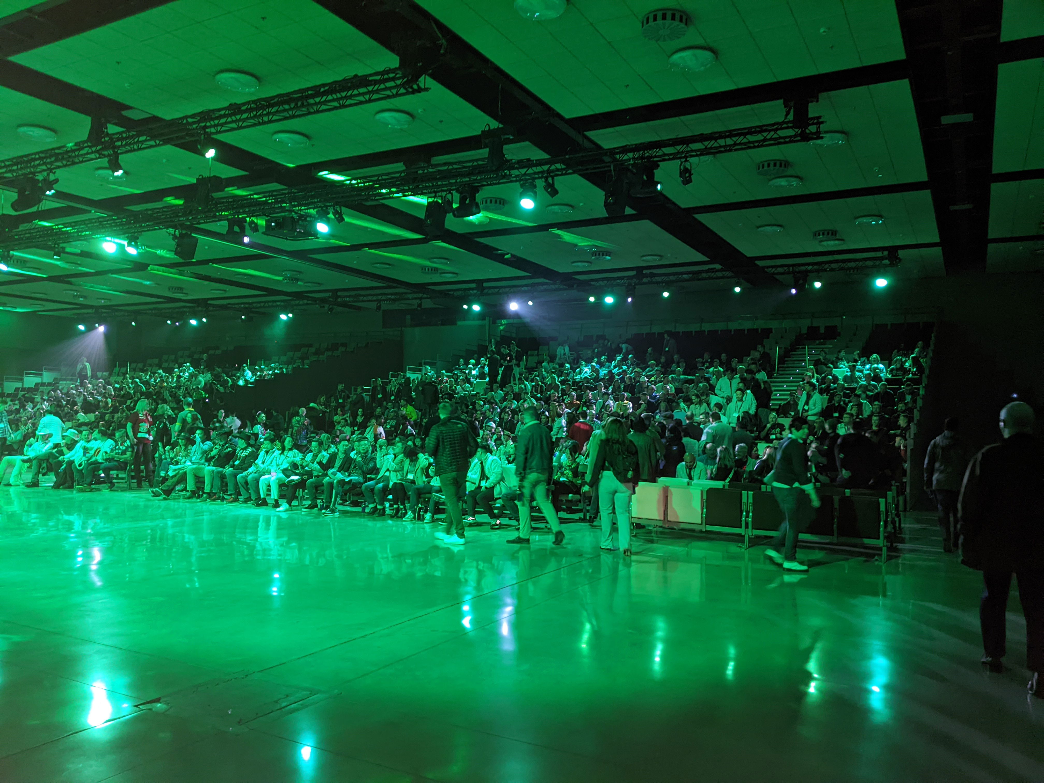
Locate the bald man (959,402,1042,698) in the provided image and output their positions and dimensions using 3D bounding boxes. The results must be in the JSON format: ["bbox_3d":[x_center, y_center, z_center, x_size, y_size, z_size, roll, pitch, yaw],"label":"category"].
[{"bbox_3d":[3.129,0.963,5.251,0.620,1.800,0.460,1,-2,19],"label":"bald man"}]

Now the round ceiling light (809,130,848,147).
[{"bbox_3d":[5.713,-4.686,15.190,0.700,0.100,0.700,2,-2,0],"label":"round ceiling light"}]

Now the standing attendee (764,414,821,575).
[{"bbox_3d":[3.202,1.166,9.612,0.640,1.730,0.500,1,-2,9],"label":"standing attendee"}]

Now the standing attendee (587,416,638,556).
[{"bbox_3d":[1.150,1.150,10.162,0.580,1.690,0.420,2,-2,2],"label":"standing attendee"}]

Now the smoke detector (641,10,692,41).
[{"bbox_3d":[1.946,-4.934,11.023,0.630,0.160,0.630,2,-2,0],"label":"smoke detector"}]

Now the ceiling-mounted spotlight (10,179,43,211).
[{"bbox_3d":[-9.514,-3.770,15.664,0.520,0.560,0.400,3,-2,-21],"label":"ceiling-mounted spotlight"}]

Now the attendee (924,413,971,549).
[{"bbox_3d":[5.911,1.286,11.328,0.600,1.800,0.420,1,-2,21],"label":"attendee"}]

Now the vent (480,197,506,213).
[{"bbox_3d":[-0.709,-4.650,20.203,0.650,0.170,0.650,2,-2,0],"label":"vent"}]

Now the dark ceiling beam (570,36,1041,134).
[{"bbox_3d":[4.239,-4.941,13.161,7.400,0.300,0.780,0,-3,29],"label":"dark ceiling beam"}]

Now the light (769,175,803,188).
[{"bbox_3d":[5.758,-4.582,17.796,0.710,0.100,0.710,0,-3,29],"label":"light"}]

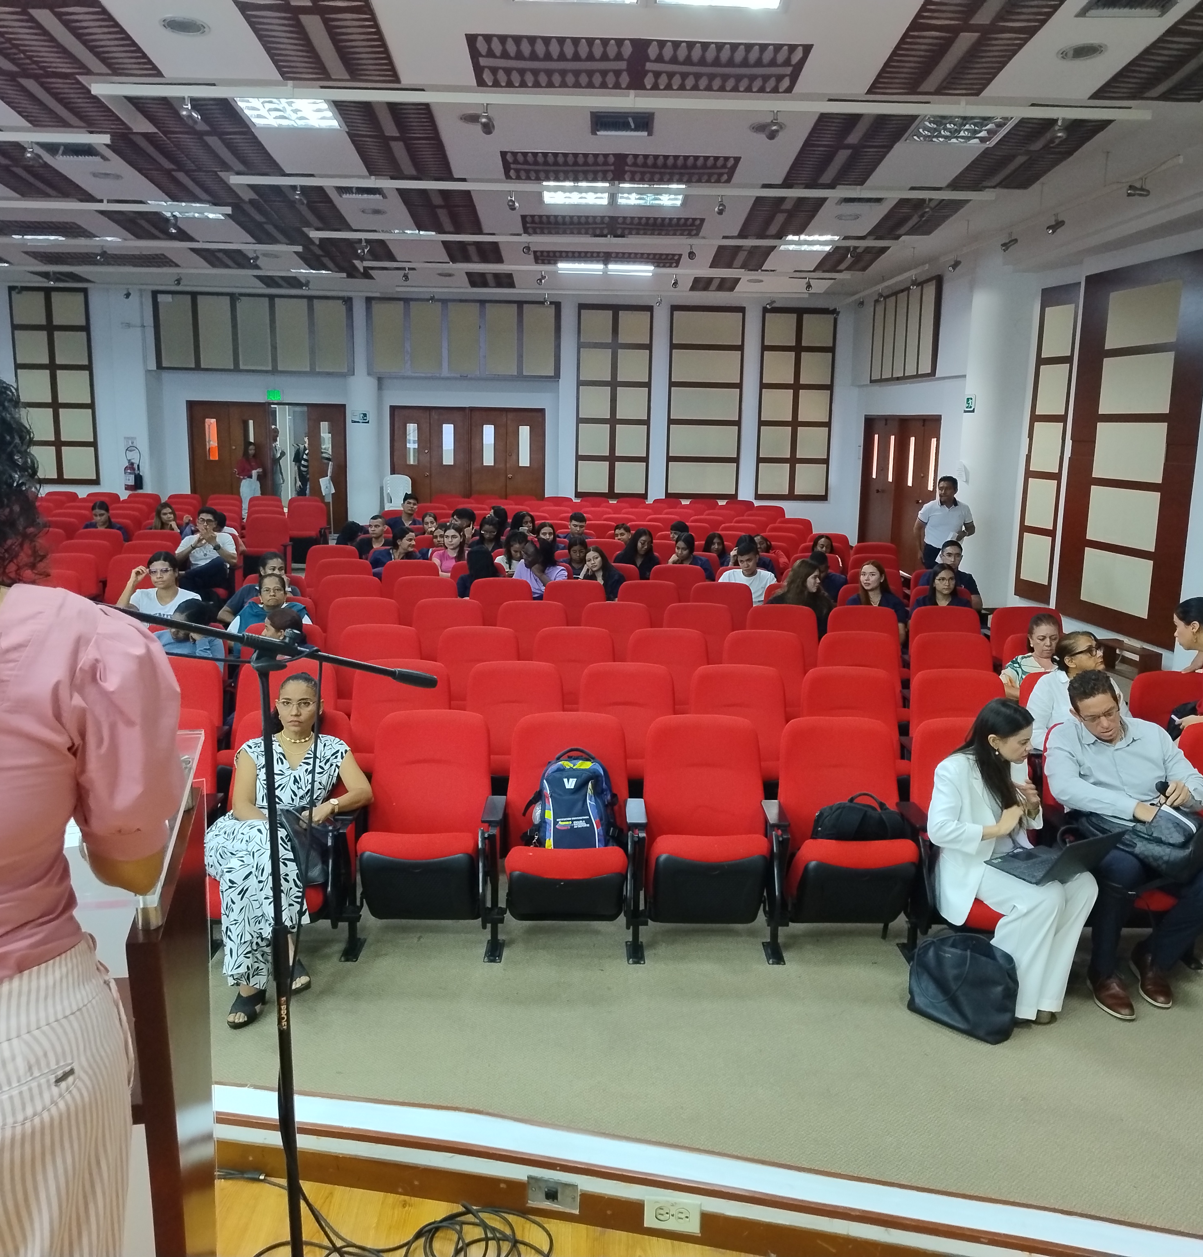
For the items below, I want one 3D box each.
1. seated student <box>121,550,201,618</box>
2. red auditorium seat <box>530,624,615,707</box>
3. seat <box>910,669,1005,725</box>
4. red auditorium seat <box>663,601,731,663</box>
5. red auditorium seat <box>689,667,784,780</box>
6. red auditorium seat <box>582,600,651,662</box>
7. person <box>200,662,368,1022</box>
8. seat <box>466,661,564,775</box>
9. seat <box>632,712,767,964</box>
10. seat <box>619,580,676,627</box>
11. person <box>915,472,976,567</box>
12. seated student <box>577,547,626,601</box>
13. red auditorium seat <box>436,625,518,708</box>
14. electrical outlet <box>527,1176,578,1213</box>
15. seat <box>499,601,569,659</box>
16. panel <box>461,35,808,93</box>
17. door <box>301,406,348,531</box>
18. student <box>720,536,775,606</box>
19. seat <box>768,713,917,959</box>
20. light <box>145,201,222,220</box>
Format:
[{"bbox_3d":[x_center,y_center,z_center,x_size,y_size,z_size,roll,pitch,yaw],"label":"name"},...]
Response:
[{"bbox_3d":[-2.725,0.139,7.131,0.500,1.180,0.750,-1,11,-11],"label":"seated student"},{"bbox_3d":[-0.170,0.489,6.769,0.560,0.920,0.600,1,10,-1],"label":"red auditorium seat"},{"bbox_3d":[1.840,0.692,5.783,0.575,0.900,0.640,1,10,-1],"label":"seat"},{"bbox_3d":[0.633,0.305,7.477,0.580,0.865,0.610,1,11,-1],"label":"red auditorium seat"},{"bbox_3d":[0.672,0.655,5.556,0.570,0.884,0.620,1,10,-2],"label":"red auditorium seat"},{"bbox_3d":[0.096,0.296,7.468,0.580,0.865,0.610,1,11,-1],"label":"red auditorium seat"},{"bbox_3d":[-1.178,0.779,4.441,0.550,1.120,0.860,1,10,2],"label":"person"},{"bbox_3d":[-0.445,0.665,5.744,0.560,0.920,0.600,1,10,-1],"label":"seat"},{"bbox_3d":[0.414,0.828,4.584,0.570,0.888,0.620,1,10,-2],"label":"seat"},{"bbox_3d":[0.345,0.160,8.558,0.560,0.950,0.600,1,10,0],"label":"seat"},{"bbox_3d":[3.110,-0.555,10.665,0.520,1.690,0.320,3,11,12],"label":"person"},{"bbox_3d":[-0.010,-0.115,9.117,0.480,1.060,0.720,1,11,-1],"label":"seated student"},{"bbox_3d":[-0.713,0.456,6.484,0.570,0.880,0.620,1,10,-2],"label":"red auditorium seat"},{"bbox_3d":[-0.101,1.193,2.442,0.114,0.072,0.012,3,11,10],"label":"electrical outlet"},{"bbox_3d":[-0.455,0.294,7.748,0.575,0.900,0.640,1,10,-1],"label":"seat"},{"bbox_3d":[0.219,-3.353,6.919,1.968,0.050,0.998,1,10,-1],"label":"panel"},{"bbox_3d":[-4.497,-2.565,18.947,0.636,2.124,0.060,1,10,-2],"label":"door"},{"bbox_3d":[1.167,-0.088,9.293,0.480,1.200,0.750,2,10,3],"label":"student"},{"bbox_3d":[0.964,0.836,4.691,0.580,0.865,0.610,1,11,-1],"label":"seat"},{"bbox_3d":[-4.238,-4.308,11.860,0.600,0.080,1.020,1,10,-1],"label":"light"}]

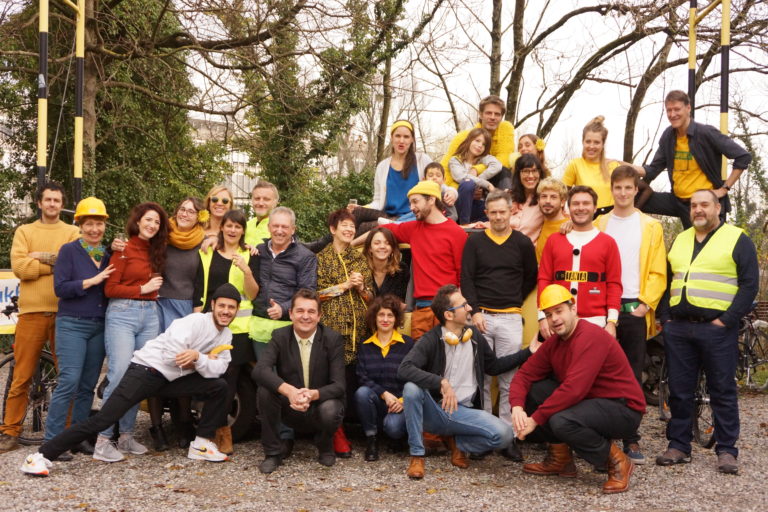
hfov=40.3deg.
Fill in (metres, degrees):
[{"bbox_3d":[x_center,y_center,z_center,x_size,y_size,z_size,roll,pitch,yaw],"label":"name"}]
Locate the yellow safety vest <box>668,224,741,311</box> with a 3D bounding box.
[{"bbox_3d":[1.993,0.072,6.520,0.430,0.550,0.350,1,0,27],"label":"yellow safety vest"}]

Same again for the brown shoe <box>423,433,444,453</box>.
[{"bbox_3d":[0.314,1.268,7.050,0.110,0.135,0.280,1,0,-34],"label":"brown shoe"}]

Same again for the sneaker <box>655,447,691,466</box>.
[{"bbox_3d":[1.875,1.288,6.780,0.295,0.125,0.110,1,0,-41],"label":"sneaker"}]

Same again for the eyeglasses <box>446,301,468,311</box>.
[{"bbox_3d":[0.450,0.307,6.350,0.145,0.050,0.140,-22,-4,10],"label":"eyeglasses"}]

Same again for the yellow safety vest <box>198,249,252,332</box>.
[{"bbox_3d":[-1.028,0.224,6.780,0.370,0.570,0.260,1,0,3],"label":"yellow safety vest"}]

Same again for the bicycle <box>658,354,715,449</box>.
[{"bbox_3d":[2.230,0.798,7.720,0.560,1.050,1.750,1,0,-1],"label":"bicycle"}]

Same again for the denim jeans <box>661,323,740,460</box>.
[{"bbox_3d":[1.989,0.820,6.570,0.470,0.890,0.330,1,0,22],"label":"denim jeans"}]

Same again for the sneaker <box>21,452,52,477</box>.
[{"bbox_3d":[-2.064,1.219,6.200,0.110,0.130,0.280,11,0,-36],"label":"sneaker"}]

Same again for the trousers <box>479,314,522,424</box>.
[{"bbox_3d":[0.768,0.807,6.720,0.320,0.900,0.260,1,0,7],"label":"trousers"}]

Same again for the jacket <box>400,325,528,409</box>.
[{"bbox_3d":[0.473,0.674,6.380,0.770,0.520,0.460,1,0,-16],"label":"jacket"}]

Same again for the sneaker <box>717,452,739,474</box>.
[{"bbox_3d":[2.129,1.278,6.470,0.115,0.120,0.300,1,0,12],"label":"sneaker"}]

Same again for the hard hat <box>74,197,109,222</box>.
[{"bbox_3d":[-1.864,-0.303,6.660,0.220,0.155,0.280,-1,-5,-20],"label":"hard hat"}]

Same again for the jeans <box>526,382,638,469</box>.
[{"bbox_3d":[1.178,0.964,6.170,0.580,0.490,0.460,1,0,-29],"label":"jeans"}]

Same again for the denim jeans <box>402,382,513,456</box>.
[{"bbox_3d":[0.444,0.967,6.400,0.660,0.460,0.500,1,0,-9],"label":"denim jeans"}]

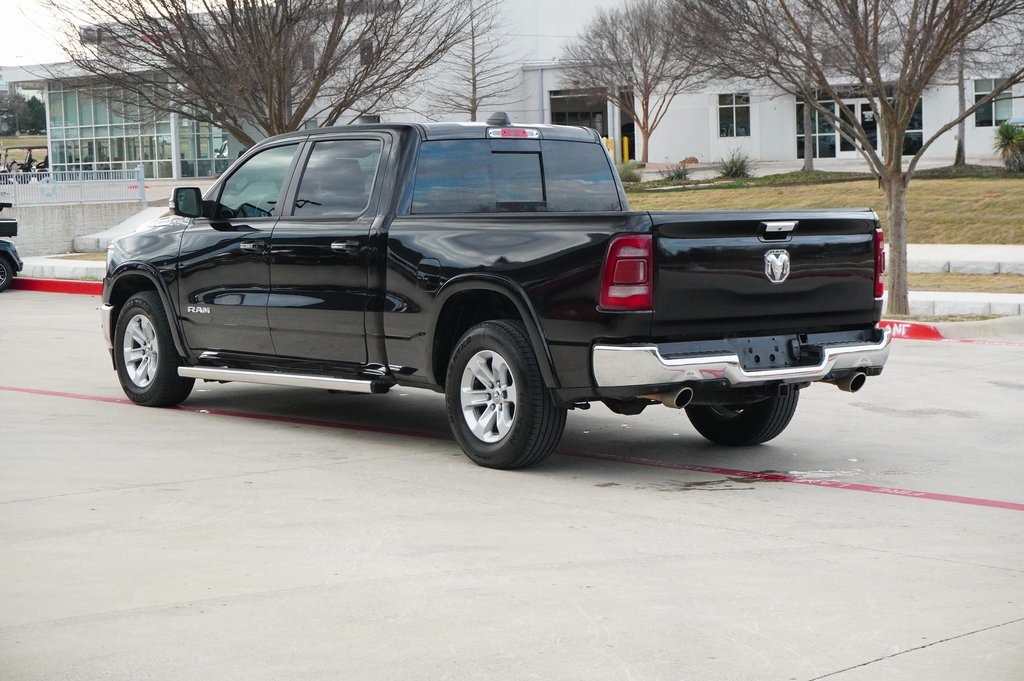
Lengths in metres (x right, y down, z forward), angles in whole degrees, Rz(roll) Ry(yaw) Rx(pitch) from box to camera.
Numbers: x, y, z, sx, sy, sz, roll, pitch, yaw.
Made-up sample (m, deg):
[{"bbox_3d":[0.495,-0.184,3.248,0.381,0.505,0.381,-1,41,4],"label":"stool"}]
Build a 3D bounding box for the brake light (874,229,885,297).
[{"bbox_3d":[1.972,-0.423,10.740,0.177,0.382,0.207,-3,5,-38],"label":"brake light"}]

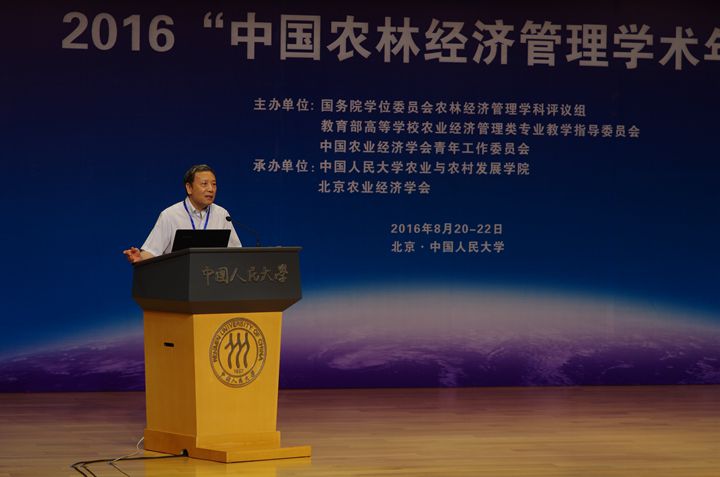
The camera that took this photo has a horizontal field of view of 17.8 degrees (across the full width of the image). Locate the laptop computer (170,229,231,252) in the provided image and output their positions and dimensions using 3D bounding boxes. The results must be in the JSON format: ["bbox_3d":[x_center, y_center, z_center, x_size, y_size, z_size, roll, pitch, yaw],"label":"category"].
[{"bbox_3d":[-0.944,0.065,12.966,0.350,0.225,0.310,0,1,-33],"label":"laptop computer"}]

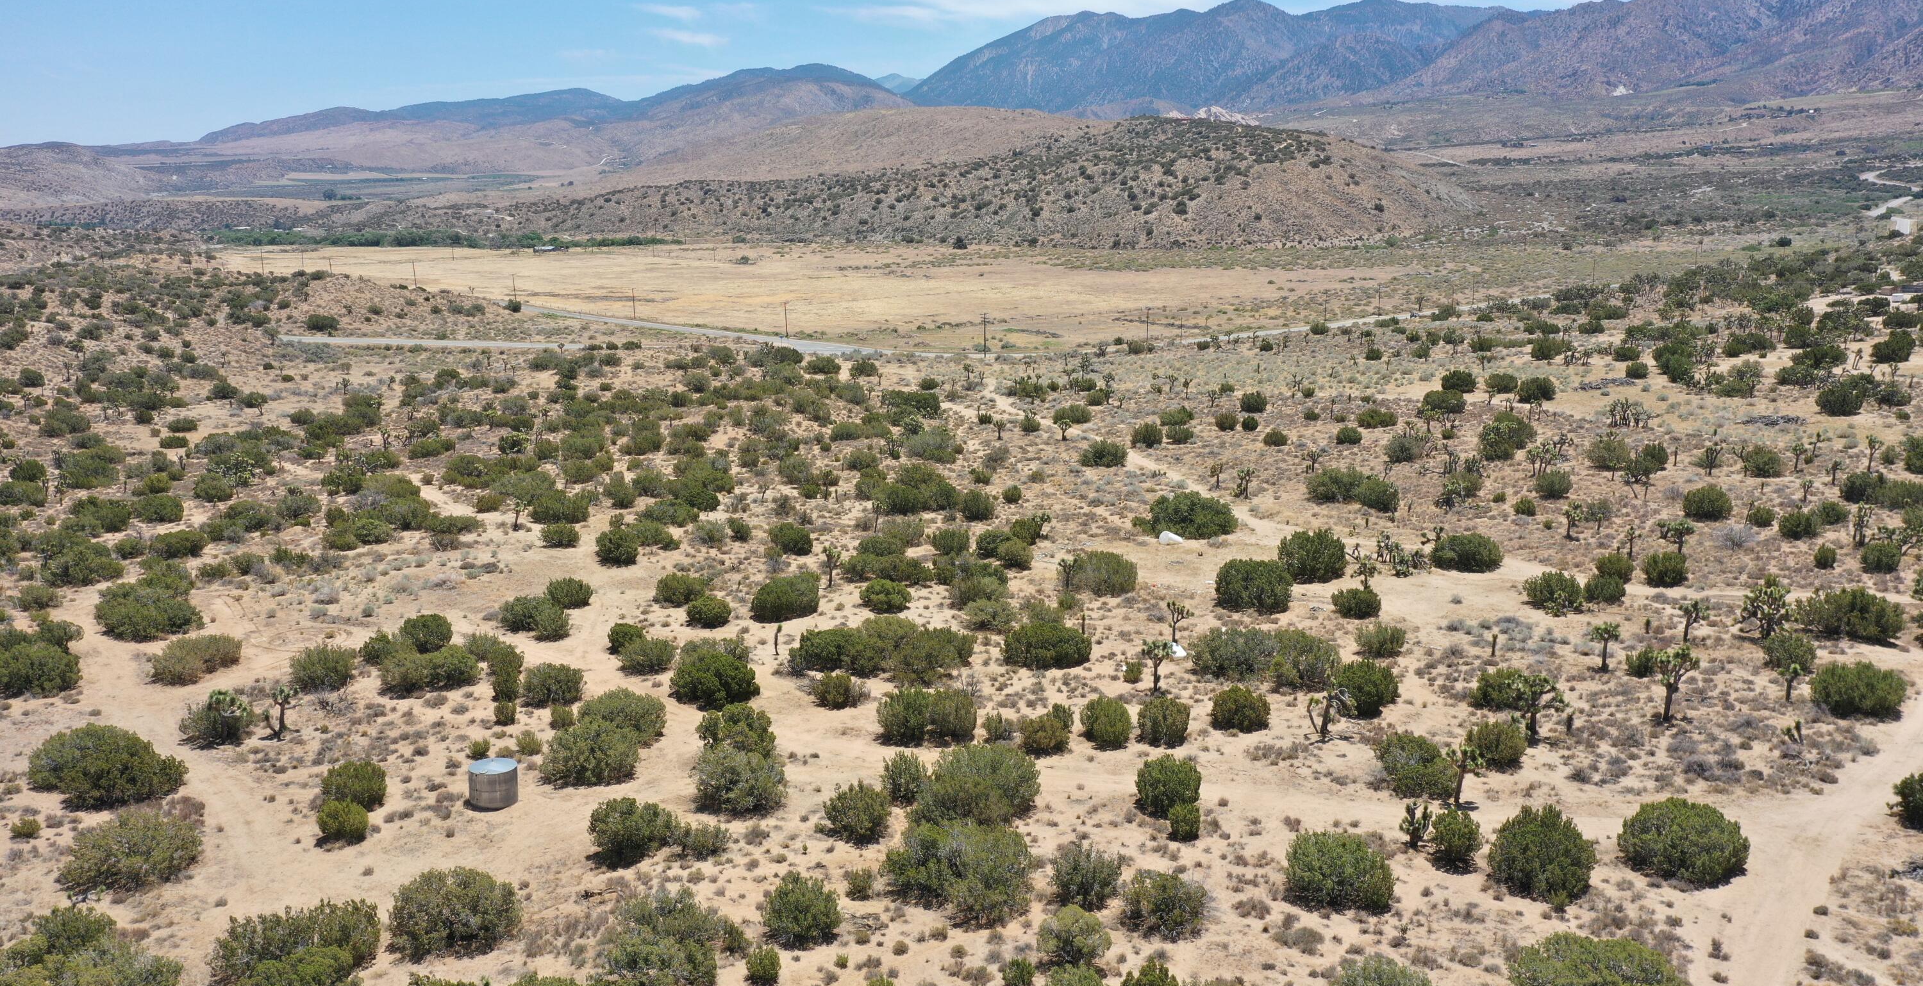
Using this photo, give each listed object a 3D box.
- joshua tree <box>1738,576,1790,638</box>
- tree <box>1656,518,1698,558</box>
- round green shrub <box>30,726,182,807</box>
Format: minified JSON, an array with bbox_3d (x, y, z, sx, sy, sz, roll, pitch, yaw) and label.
[{"bbox_3d":[70.270,10.130,130.390,4.110,4.940,3.910,6,12,29],"label":"joshua tree"},{"bbox_3d":[75.810,5.020,158.090,3.880,4.540,3.300,5,12,26],"label":"tree"},{"bbox_3d":[-54.150,17.070,94.350,8.770,4.890,6.580,-7,13,-31],"label":"round green shrub"}]

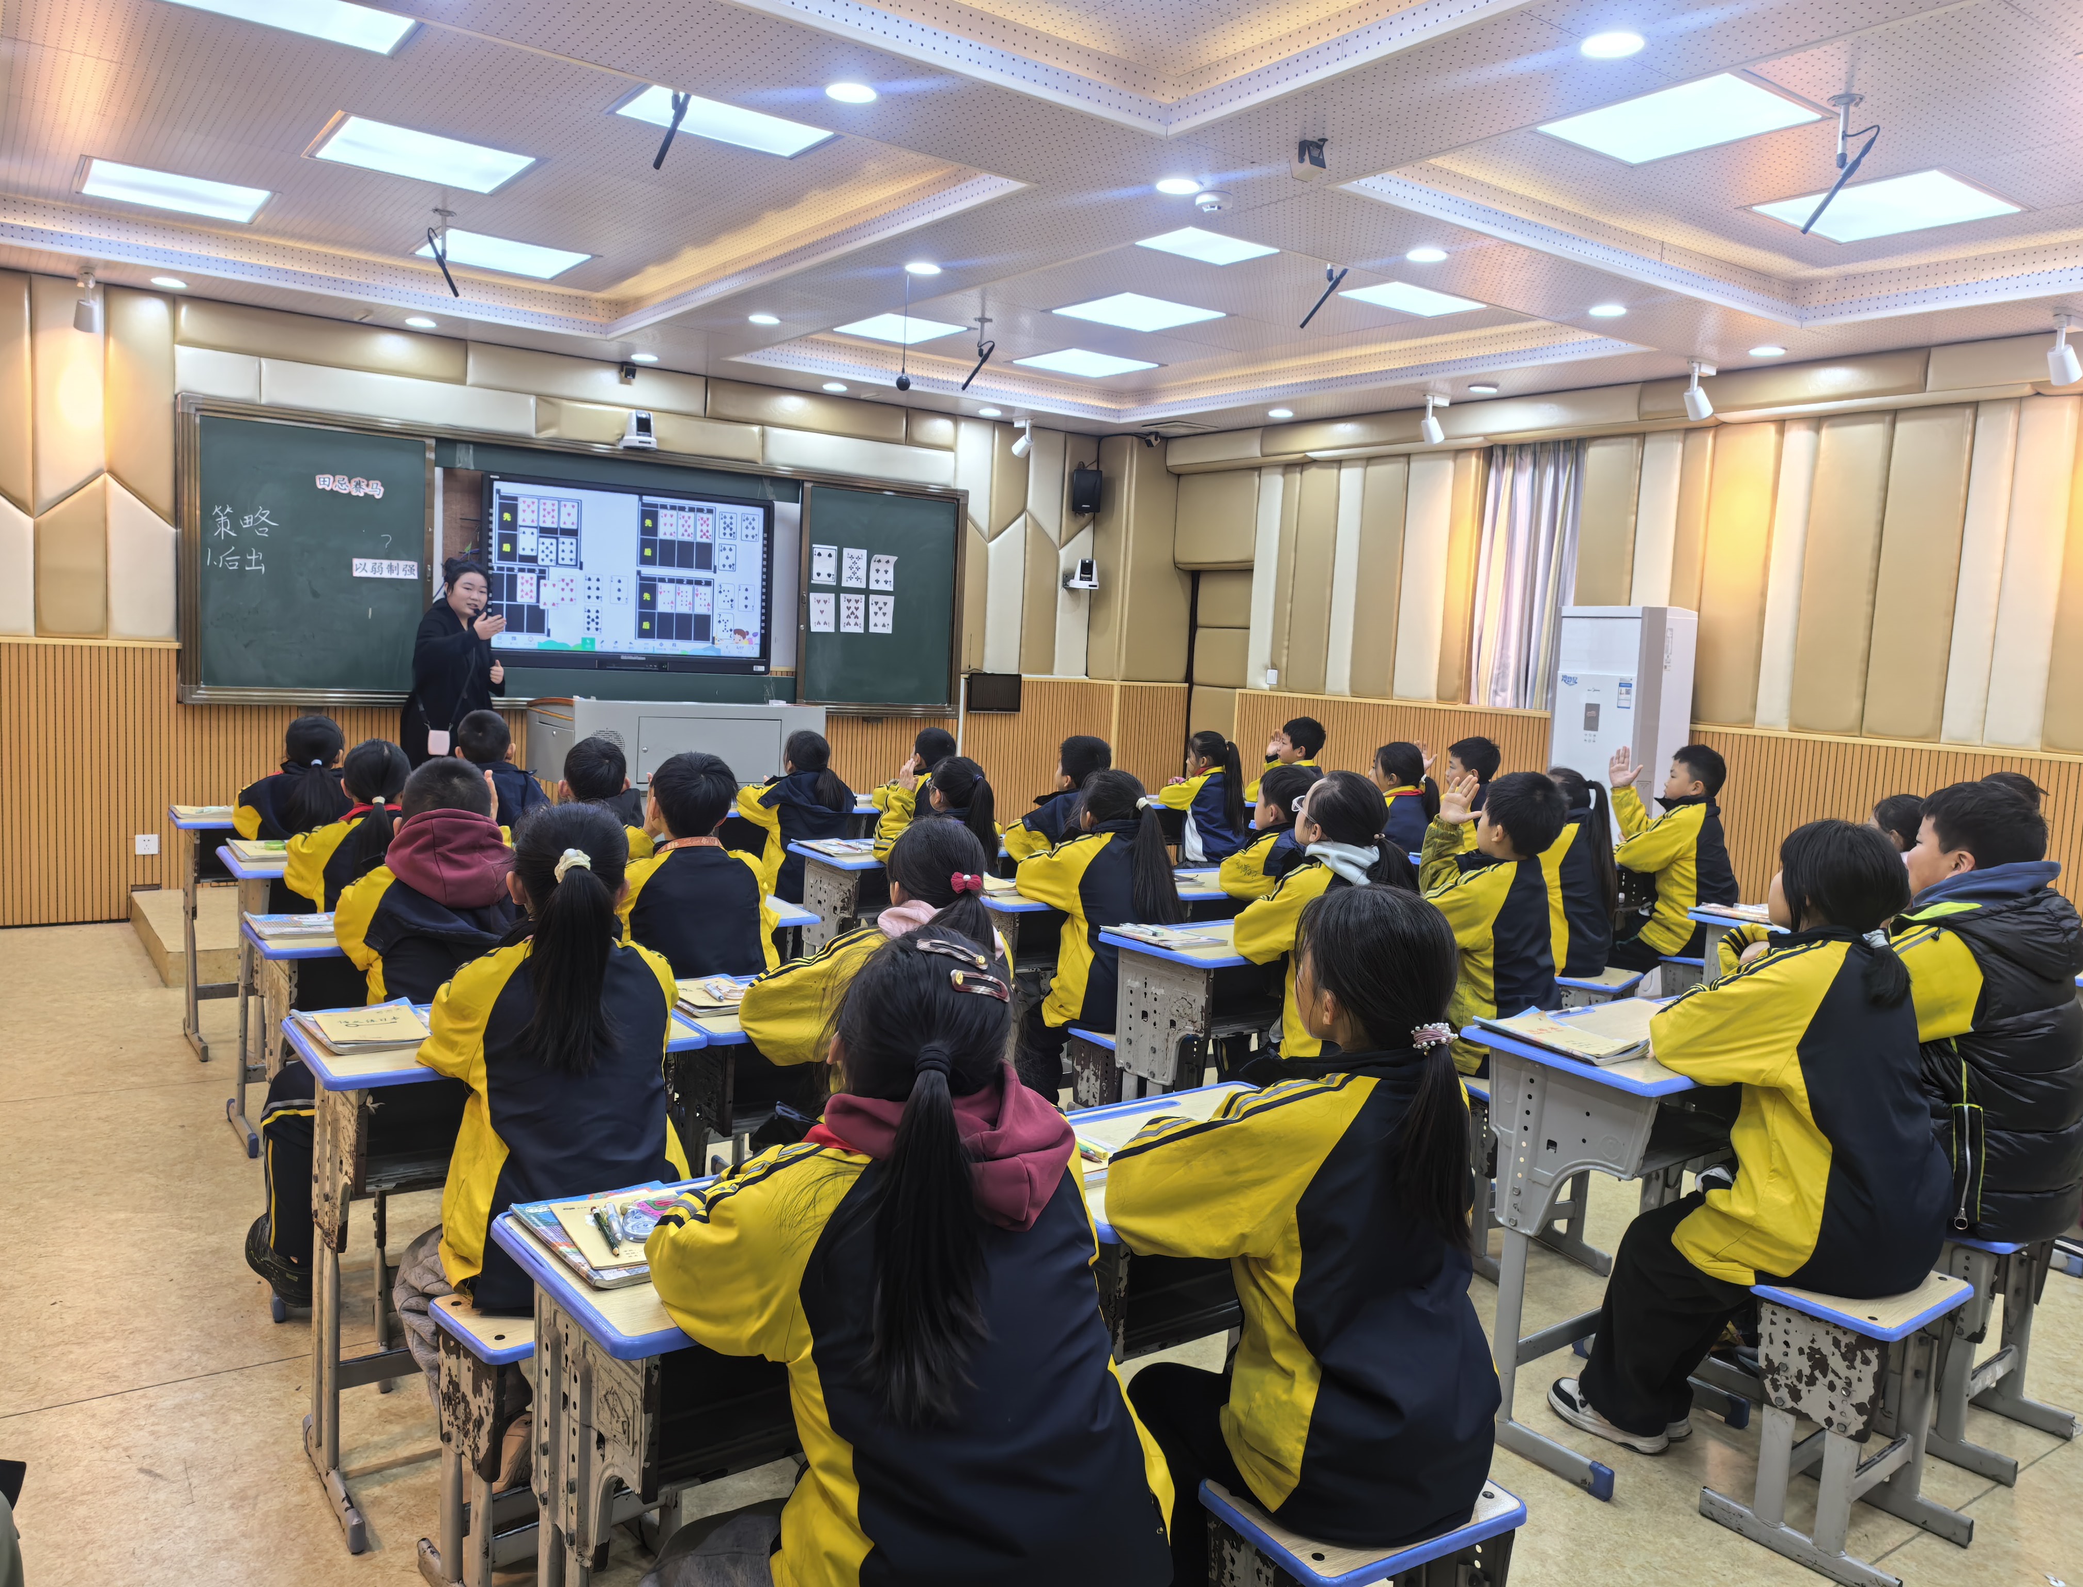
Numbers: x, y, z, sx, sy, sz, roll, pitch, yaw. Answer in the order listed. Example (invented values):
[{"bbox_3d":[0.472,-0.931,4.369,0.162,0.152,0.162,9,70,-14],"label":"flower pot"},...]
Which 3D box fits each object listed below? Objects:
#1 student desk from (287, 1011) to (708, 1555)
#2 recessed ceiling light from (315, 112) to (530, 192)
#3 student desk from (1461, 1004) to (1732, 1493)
[{"bbox_3d":[-0.917,0.755,2.489,0.600,0.759,0.415,-1,7,-35],"label":"student desk"},{"bbox_3d":[-2.150,-2.235,5.139,0.600,0.040,0.600,-1,7,-37],"label":"recessed ceiling light"},{"bbox_3d":[1.110,0.830,2.803,0.600,0.759,0.415,-1,7,-35],"label":"student desk"}]

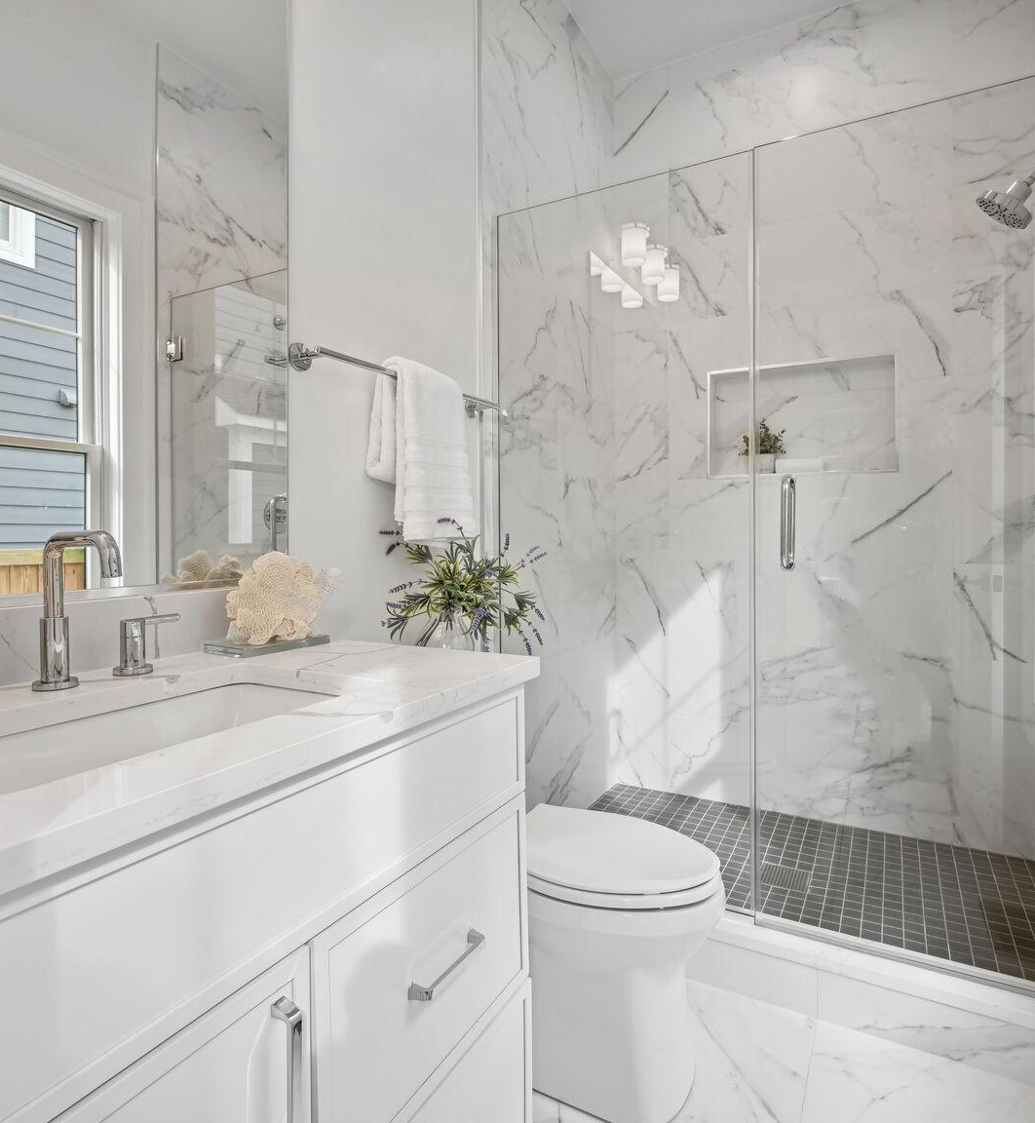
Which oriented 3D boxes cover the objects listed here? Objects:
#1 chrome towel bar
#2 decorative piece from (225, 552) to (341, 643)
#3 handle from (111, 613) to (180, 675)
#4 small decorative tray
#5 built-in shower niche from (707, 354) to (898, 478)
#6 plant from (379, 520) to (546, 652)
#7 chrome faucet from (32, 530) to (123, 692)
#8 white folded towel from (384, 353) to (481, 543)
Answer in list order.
[{"bbox_3d":[-0.243,-0.410,1.536,0.078,0.057,0.665,1,2,29],"label":"chrome towel bar"},{"bbox_3d":[-0.413,0.061,1.161,0.105,0.152,0.185,1,2,29],"label":"decorative piece"},{"bbox_3d":[-0.539,0.119,0.958,0.049,0.081,0.093,1,2,29],"label":"handle"},{"bbox_3d":[-0.438,0.146,1.157,0.106,0.013,0.182,1,2,29],"label":"small decorative tray"},{"bbox_3d":[1.078,-0.535,2.513,0.645,0.415,0.100,1,2,29],"label":"built-in shower niche"},{"bbox_3d":[-0.138,0.065,1.525,0.310,0.340,0.340,1,2,29],"label":"plant"},{"bbox_3d":[-0.538,0.064,0.806,0.175,0.202,0.050,1,2,29],"label":"chrome faucet"},{"bbox_3d":[-0.213,-0.249,1.568,0.098,0.400,0.300,1,2,29],"label":"white folded towel"}]

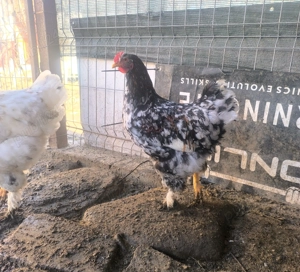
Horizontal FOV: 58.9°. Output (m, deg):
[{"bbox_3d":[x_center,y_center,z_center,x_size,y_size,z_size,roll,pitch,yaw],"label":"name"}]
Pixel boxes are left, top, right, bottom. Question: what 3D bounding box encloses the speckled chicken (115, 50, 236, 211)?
[{"bbox_3d":[0.066,-0.005,0.775,0.357,0.447,0.180,4,17,8],"label":"speckled chicken"}]

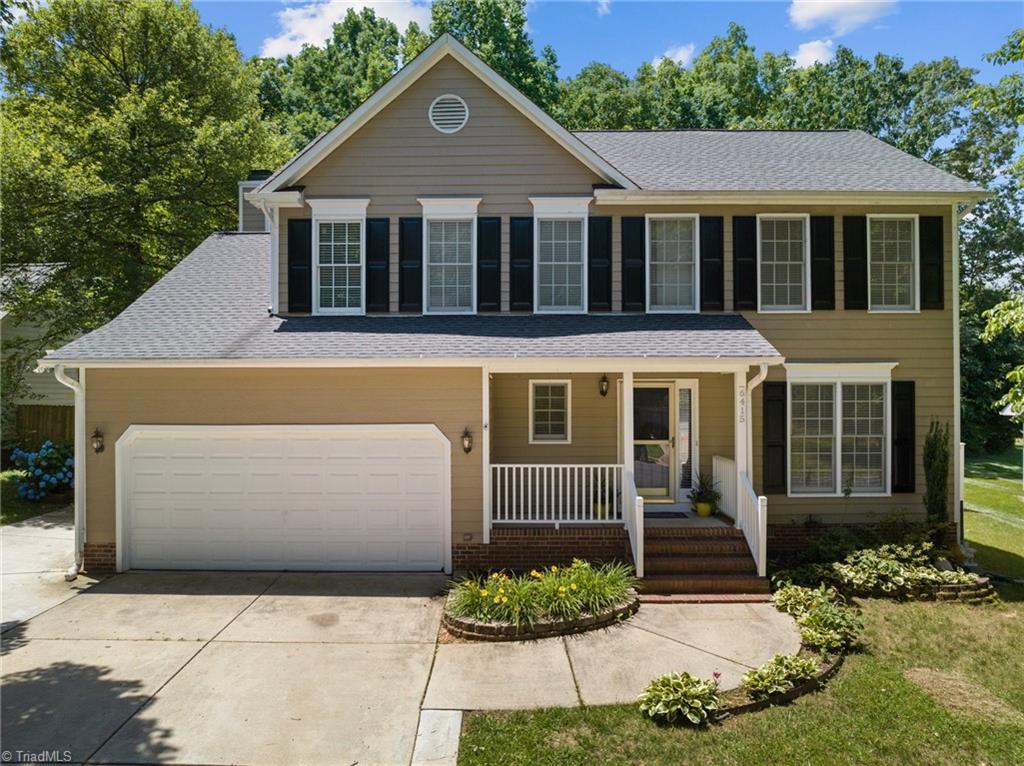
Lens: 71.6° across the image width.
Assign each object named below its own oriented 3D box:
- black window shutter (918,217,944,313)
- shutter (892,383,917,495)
[{"bbox_3d":[7.181,-2.045,12.130,0.405,1.593,0.050,0,0,0],"label":"black window shutter"},{"bbox_3d":[6.684,0.923,12.108,0.405,1.905,0.050,0,0,0],"label":"shutter"}]

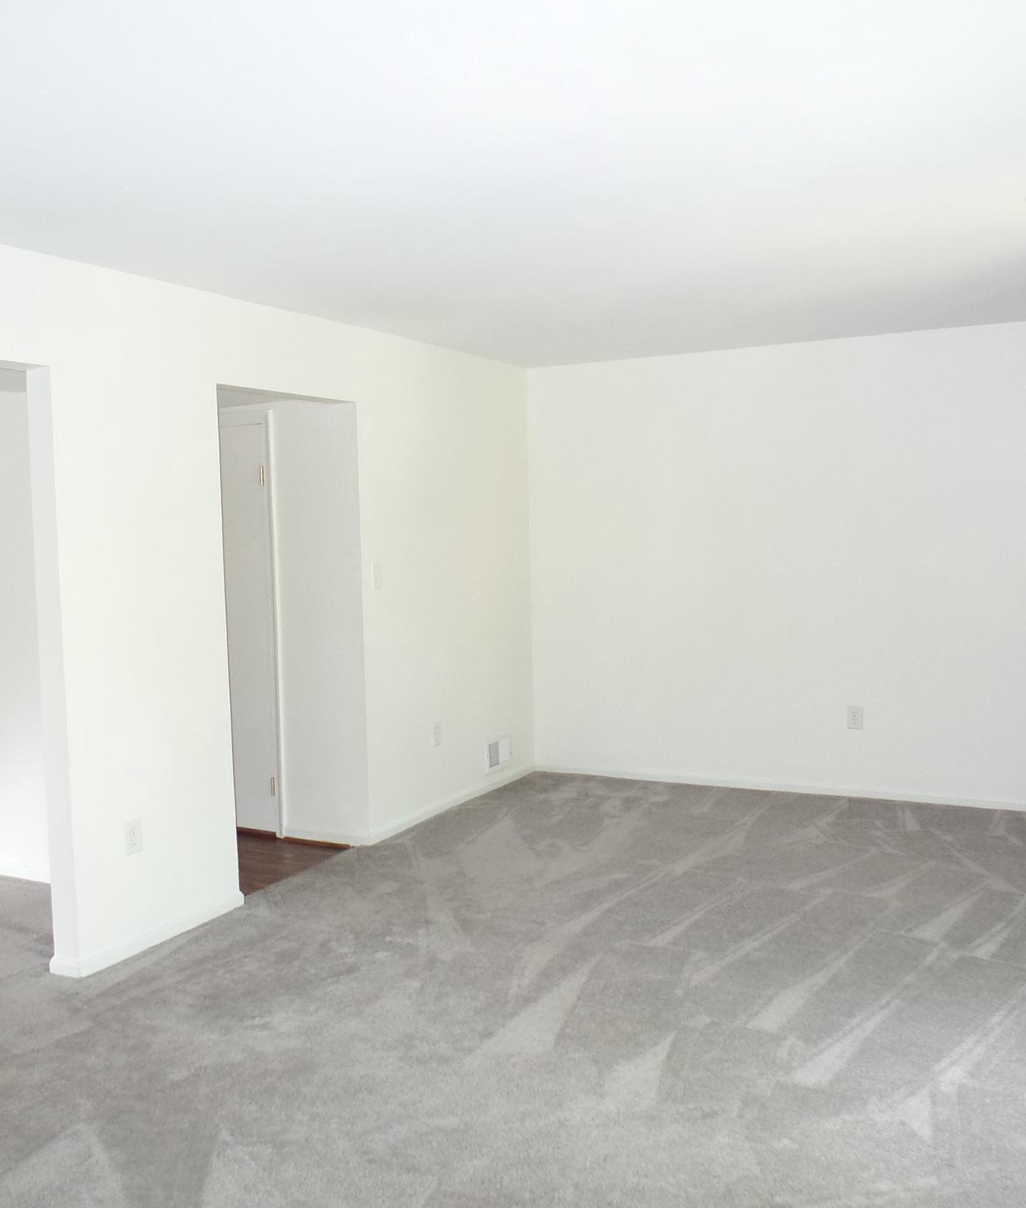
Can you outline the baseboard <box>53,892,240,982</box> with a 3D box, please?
[{"bbox_3d":[-1.350,1.222,4.040,0.145,0.072,0.805,1,5,29],"label":"baseboard"}]

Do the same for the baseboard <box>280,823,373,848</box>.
[{"bbox_3d":[-0.916,1.140,5.239,0.560,0.070,0.020,1,5,29],"label":"baseboard"}]

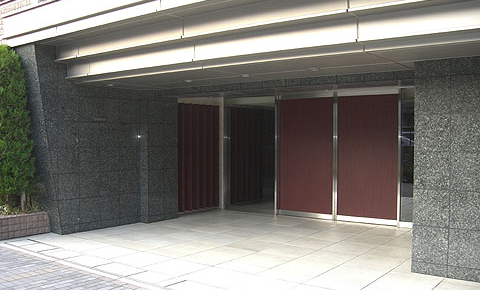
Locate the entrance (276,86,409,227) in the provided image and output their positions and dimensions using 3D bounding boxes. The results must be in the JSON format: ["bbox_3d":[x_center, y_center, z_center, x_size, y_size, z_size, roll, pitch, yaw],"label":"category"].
[{"bbox_3d":[1.850,0.218,9.821,2.690,2.400,0.200,1,1,34],"label":"entrance"}]

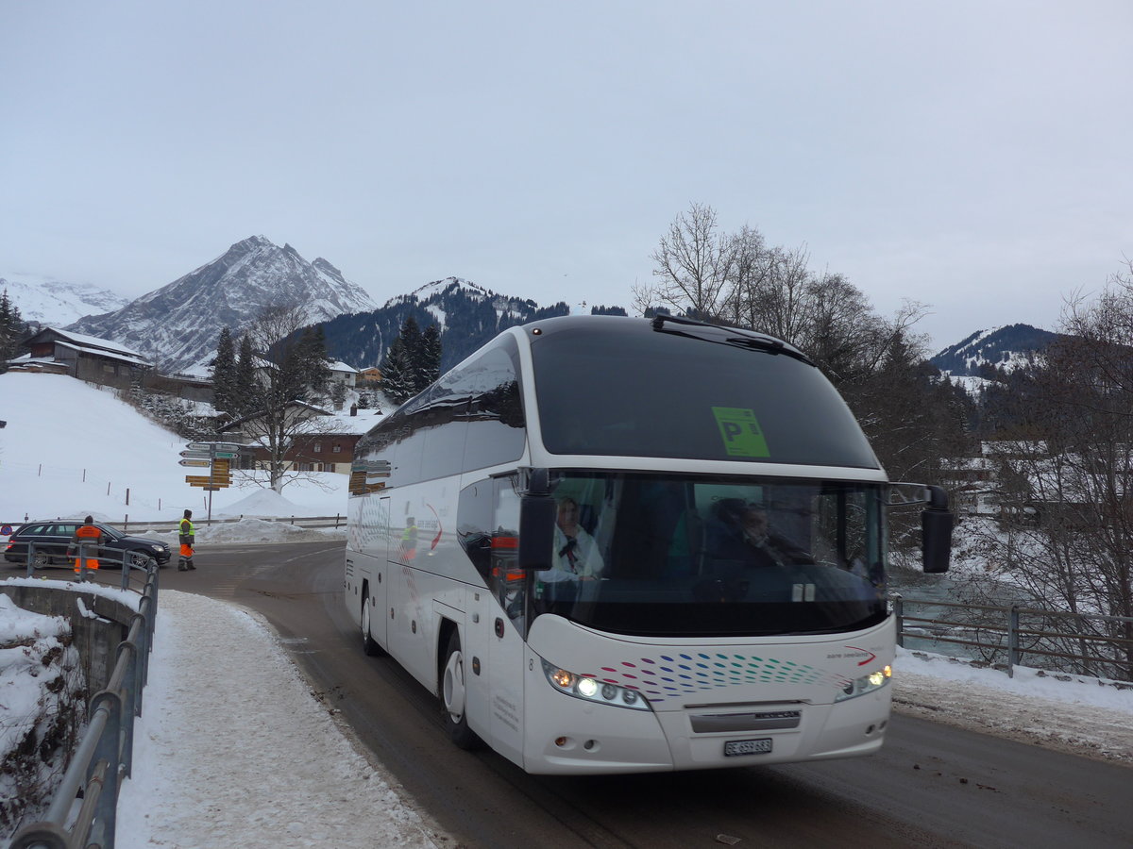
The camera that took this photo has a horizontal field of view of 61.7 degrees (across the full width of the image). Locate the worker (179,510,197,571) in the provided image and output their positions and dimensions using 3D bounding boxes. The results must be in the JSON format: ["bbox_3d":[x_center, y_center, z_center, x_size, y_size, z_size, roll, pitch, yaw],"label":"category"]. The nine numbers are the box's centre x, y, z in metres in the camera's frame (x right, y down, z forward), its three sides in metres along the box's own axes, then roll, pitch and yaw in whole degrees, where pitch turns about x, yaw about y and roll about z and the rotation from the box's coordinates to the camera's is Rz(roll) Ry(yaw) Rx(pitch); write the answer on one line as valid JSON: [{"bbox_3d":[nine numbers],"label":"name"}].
[{"bbox_3d":[-10.863,3.323,27.200,0.480,1.760,0.550,2,-6,-20],"label":"worker"}]

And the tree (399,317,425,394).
[{"bbox_3d":[-26.835,-11.571,165.000,5.000,15.000,5.000,0,-6,0],"label":"tree"}]

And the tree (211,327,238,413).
[{"bbox_3d":[-44.949,-7.150,125.000,3.600,11.600,3.600,0,-6,0],"label":"tree"}]

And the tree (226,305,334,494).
[{"bbox_3d":[-15.595,-1.422,52.000,6.000,10.500,6.000,0,-6,0],"label":"tree"}]

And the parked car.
[{"bbox_3d":[-14.420,3.640,29.100,4.600,1.480,1.800,1,-6,-9],"label":"parked car"}]

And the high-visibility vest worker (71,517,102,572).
[{"bbox_3d":[-12.797,3.335,25.300,0.800,1.780,0.480,3,-7,-25],"label":"high-visibility vest worker"}]

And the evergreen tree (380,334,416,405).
[{"bbox_3d":[-27.522,-8.866,155.000,6.000,12.000,6.000,0,-6,0],"label":"evergreen tree"}]

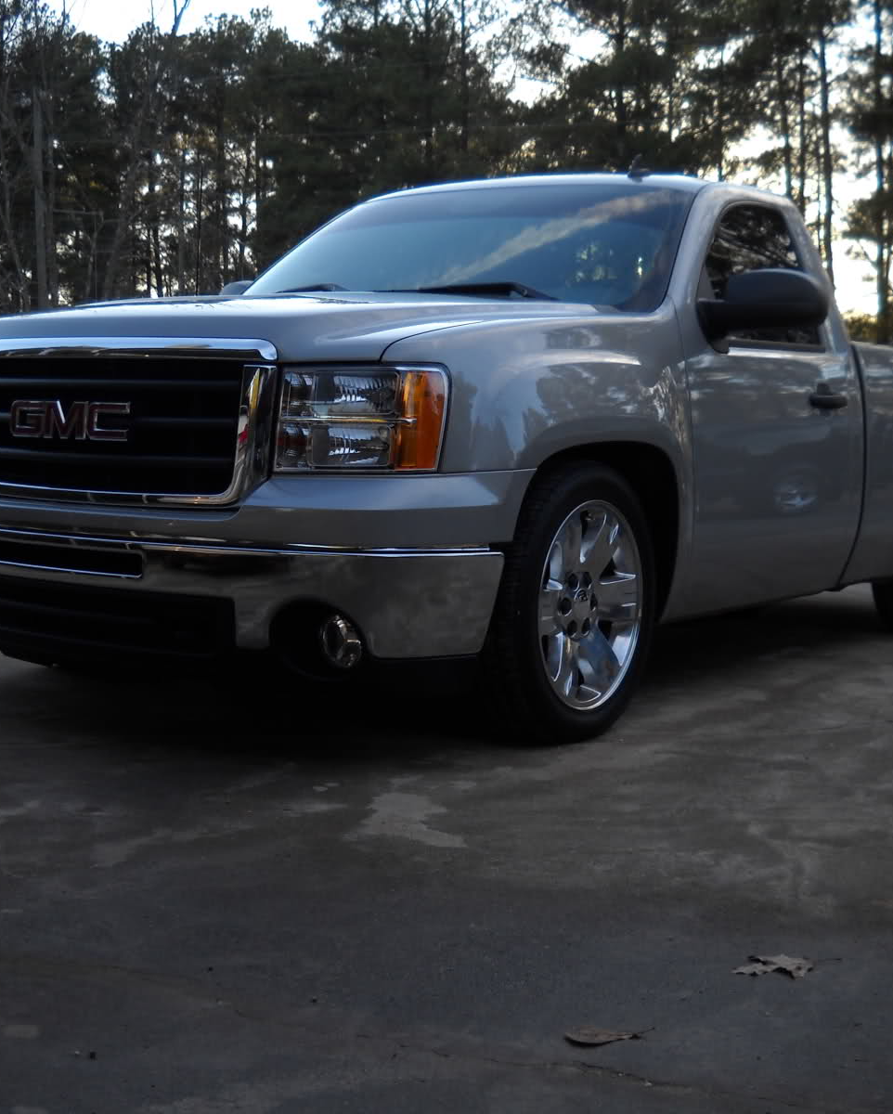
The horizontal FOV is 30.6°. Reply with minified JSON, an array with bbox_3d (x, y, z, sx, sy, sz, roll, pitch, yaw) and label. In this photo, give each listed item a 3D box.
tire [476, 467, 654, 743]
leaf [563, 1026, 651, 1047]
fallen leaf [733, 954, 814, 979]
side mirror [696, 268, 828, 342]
[{"bbox_3d":[0.286,0.118,4.340,0.265,0.748,0.748,4,6,35],"label":"tire"},{"bbox_3d":[0.219,0.655,2.226,0.122,0.020,0.060,0,5,-9],"label":"leaf"},{"bbox_3d":[0.507,0.636,2.528,0.130,0.022,0.090,1,5,0],"label":"fallen leaf"},{"bbox_3d":[0.926,-0.733,4.739,0.290,0.217,0.240,4,6,35],"label":"side mirror"}]

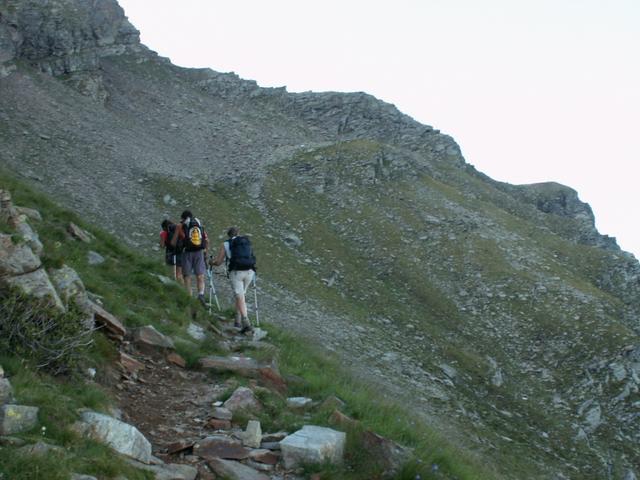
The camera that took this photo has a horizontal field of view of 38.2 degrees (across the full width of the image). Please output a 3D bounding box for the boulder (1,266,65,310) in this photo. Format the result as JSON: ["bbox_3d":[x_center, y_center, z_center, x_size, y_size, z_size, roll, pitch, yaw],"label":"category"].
[{"bbox_3d":[-3.130,0.541,10.100,0.680,0.480,0.600,10,-2,0],"label":"boulder"}]

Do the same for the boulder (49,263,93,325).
[{"bbox_3d":[-2.807,0.624,10.400,0.500,0.660,0.600,10,-2,0],"label":"boulder"}]

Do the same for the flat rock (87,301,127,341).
[{"bbox_3d":[-2.483,0.941,10.800,0.540,0.180,0.420,40,-2,1],"label":"flat rock"}]

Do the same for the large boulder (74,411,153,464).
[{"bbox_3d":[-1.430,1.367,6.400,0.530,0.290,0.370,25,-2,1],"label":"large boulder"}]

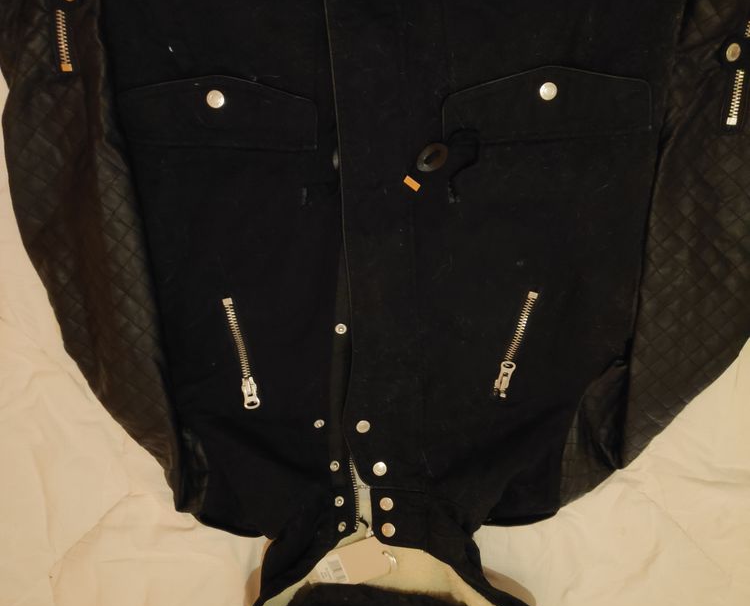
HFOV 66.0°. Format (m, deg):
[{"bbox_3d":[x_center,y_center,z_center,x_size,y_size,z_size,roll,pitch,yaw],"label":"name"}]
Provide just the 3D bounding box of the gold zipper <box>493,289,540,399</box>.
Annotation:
[{"bbox_3d":[0.157,0.050,0.640,0.022,0.010,0.136,10,113,-4],"label":"gold zipper"}]

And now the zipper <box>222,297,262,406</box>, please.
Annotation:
[{"bbox_3d":[-0.149,0.059,0.644,0.019,0.010,0.140,-5,113,2],"label":"zipper"}]

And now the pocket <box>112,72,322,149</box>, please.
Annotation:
[{"bbox_3d":[-0.146,-0.179,0.542,0.184,0.012,0.064,2,113,-1],"label":"pocket"}]

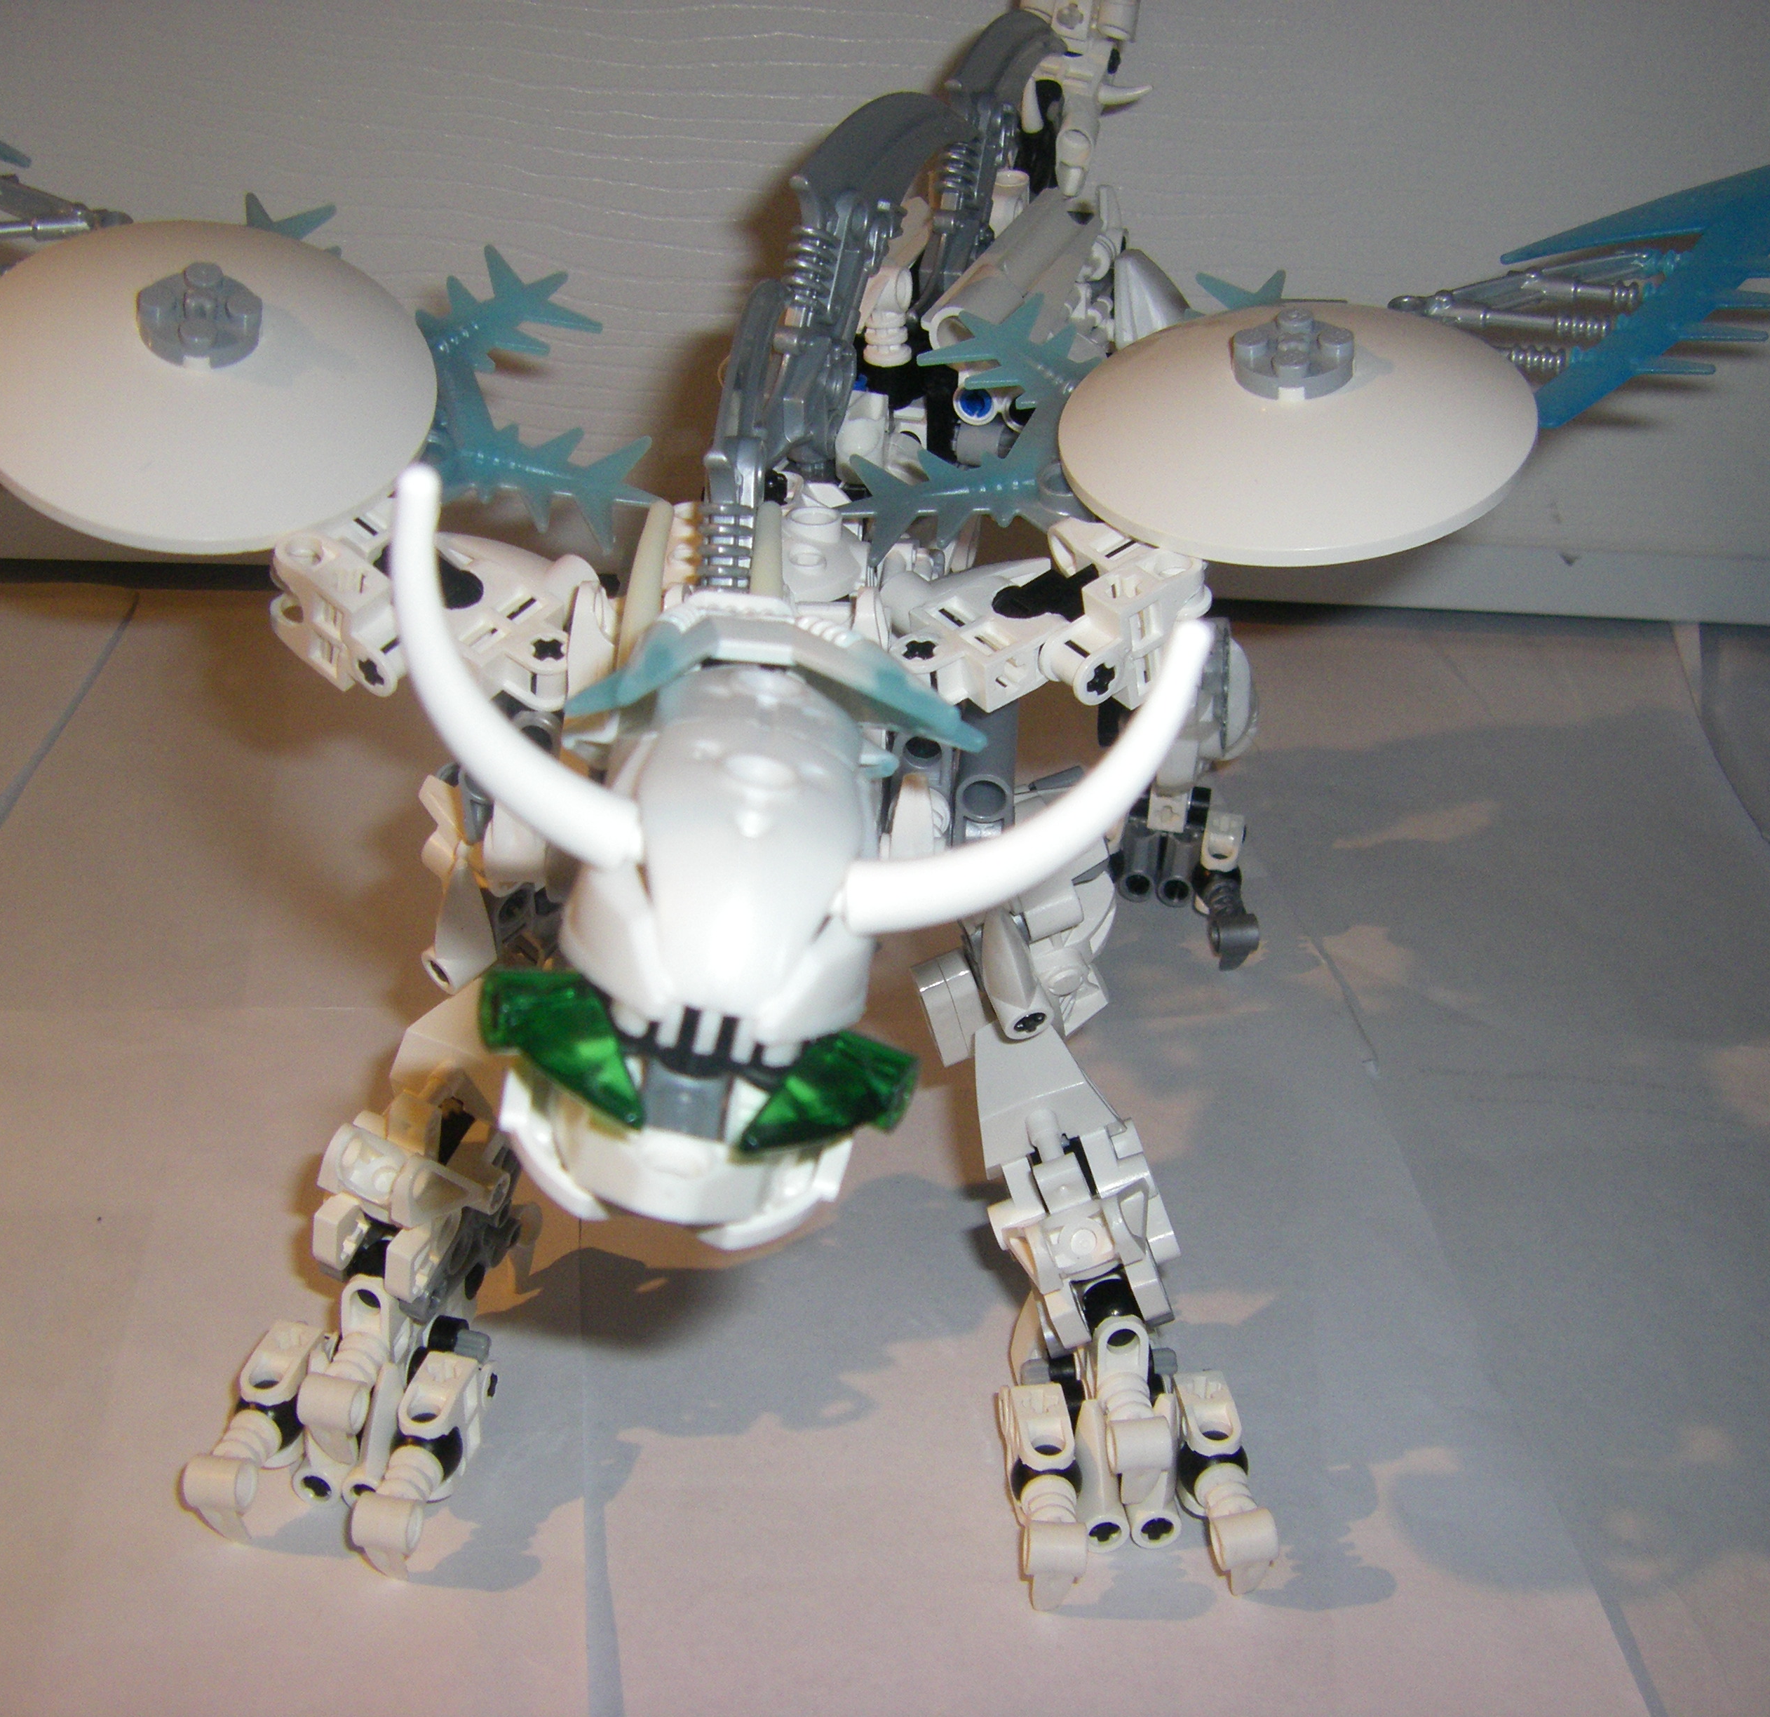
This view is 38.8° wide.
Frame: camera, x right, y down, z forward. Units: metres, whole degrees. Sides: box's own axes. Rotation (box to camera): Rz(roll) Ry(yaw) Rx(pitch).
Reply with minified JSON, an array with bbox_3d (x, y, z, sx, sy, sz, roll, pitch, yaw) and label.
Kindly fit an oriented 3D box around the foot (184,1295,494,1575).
[{"bbox_3d":[-0.080,0.078,0.373,0.039,0.031,0.041,9,33,8],"label":"foot"}]

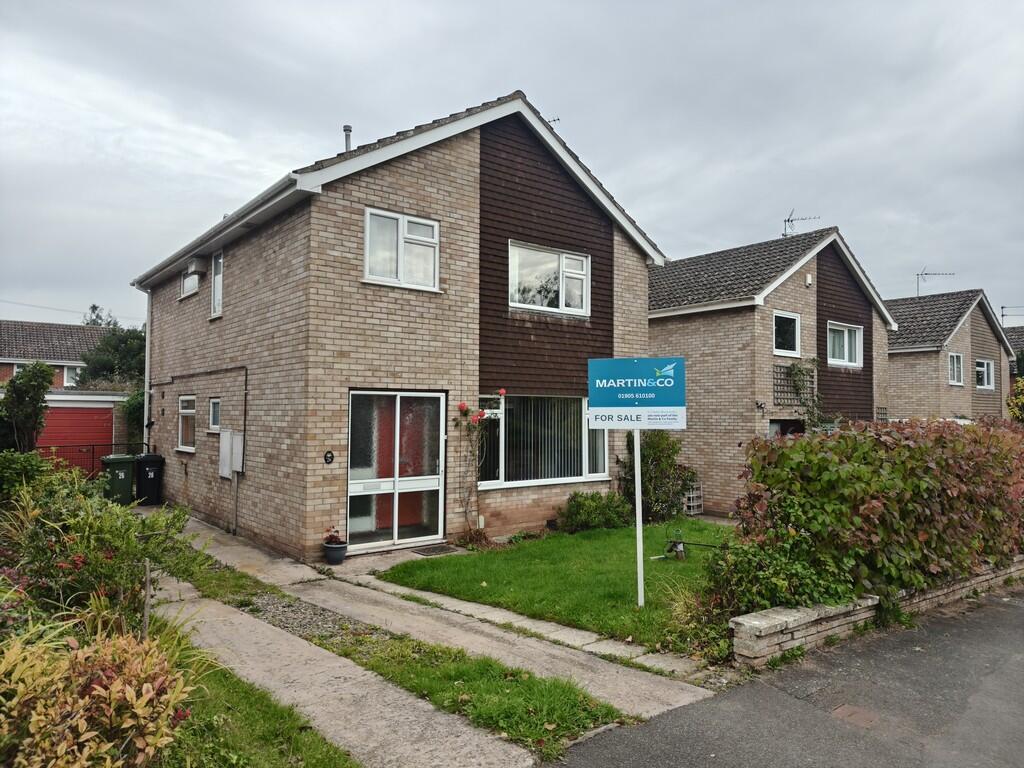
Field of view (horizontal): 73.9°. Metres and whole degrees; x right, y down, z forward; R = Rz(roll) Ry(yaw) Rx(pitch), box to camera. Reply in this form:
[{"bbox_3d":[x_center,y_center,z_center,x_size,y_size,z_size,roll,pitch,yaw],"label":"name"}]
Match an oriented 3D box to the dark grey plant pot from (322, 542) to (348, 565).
[{"bbox_3d":[-2.173,2.101,8.400,0.300,0.235,0.300,0,-2,0],"label":"dark grey plant pot"}]

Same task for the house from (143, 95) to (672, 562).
[{"bbox_3d":[-2.896,-1.024,14.281,7.397,6.962,9.492,2,-3,-39],"label":"house"}]

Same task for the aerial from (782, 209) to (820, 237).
[{"bbox_3d":[7.480,-4.166,17.550,0.900,0.740,0.420,-1,-2,17],"label":"aerial"}]

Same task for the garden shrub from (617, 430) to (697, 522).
[{"bbox_3d":[2.634,1.609,12.402,1.400,1.680,1.250,2,-3,-39],"label":"garden shrub"}]

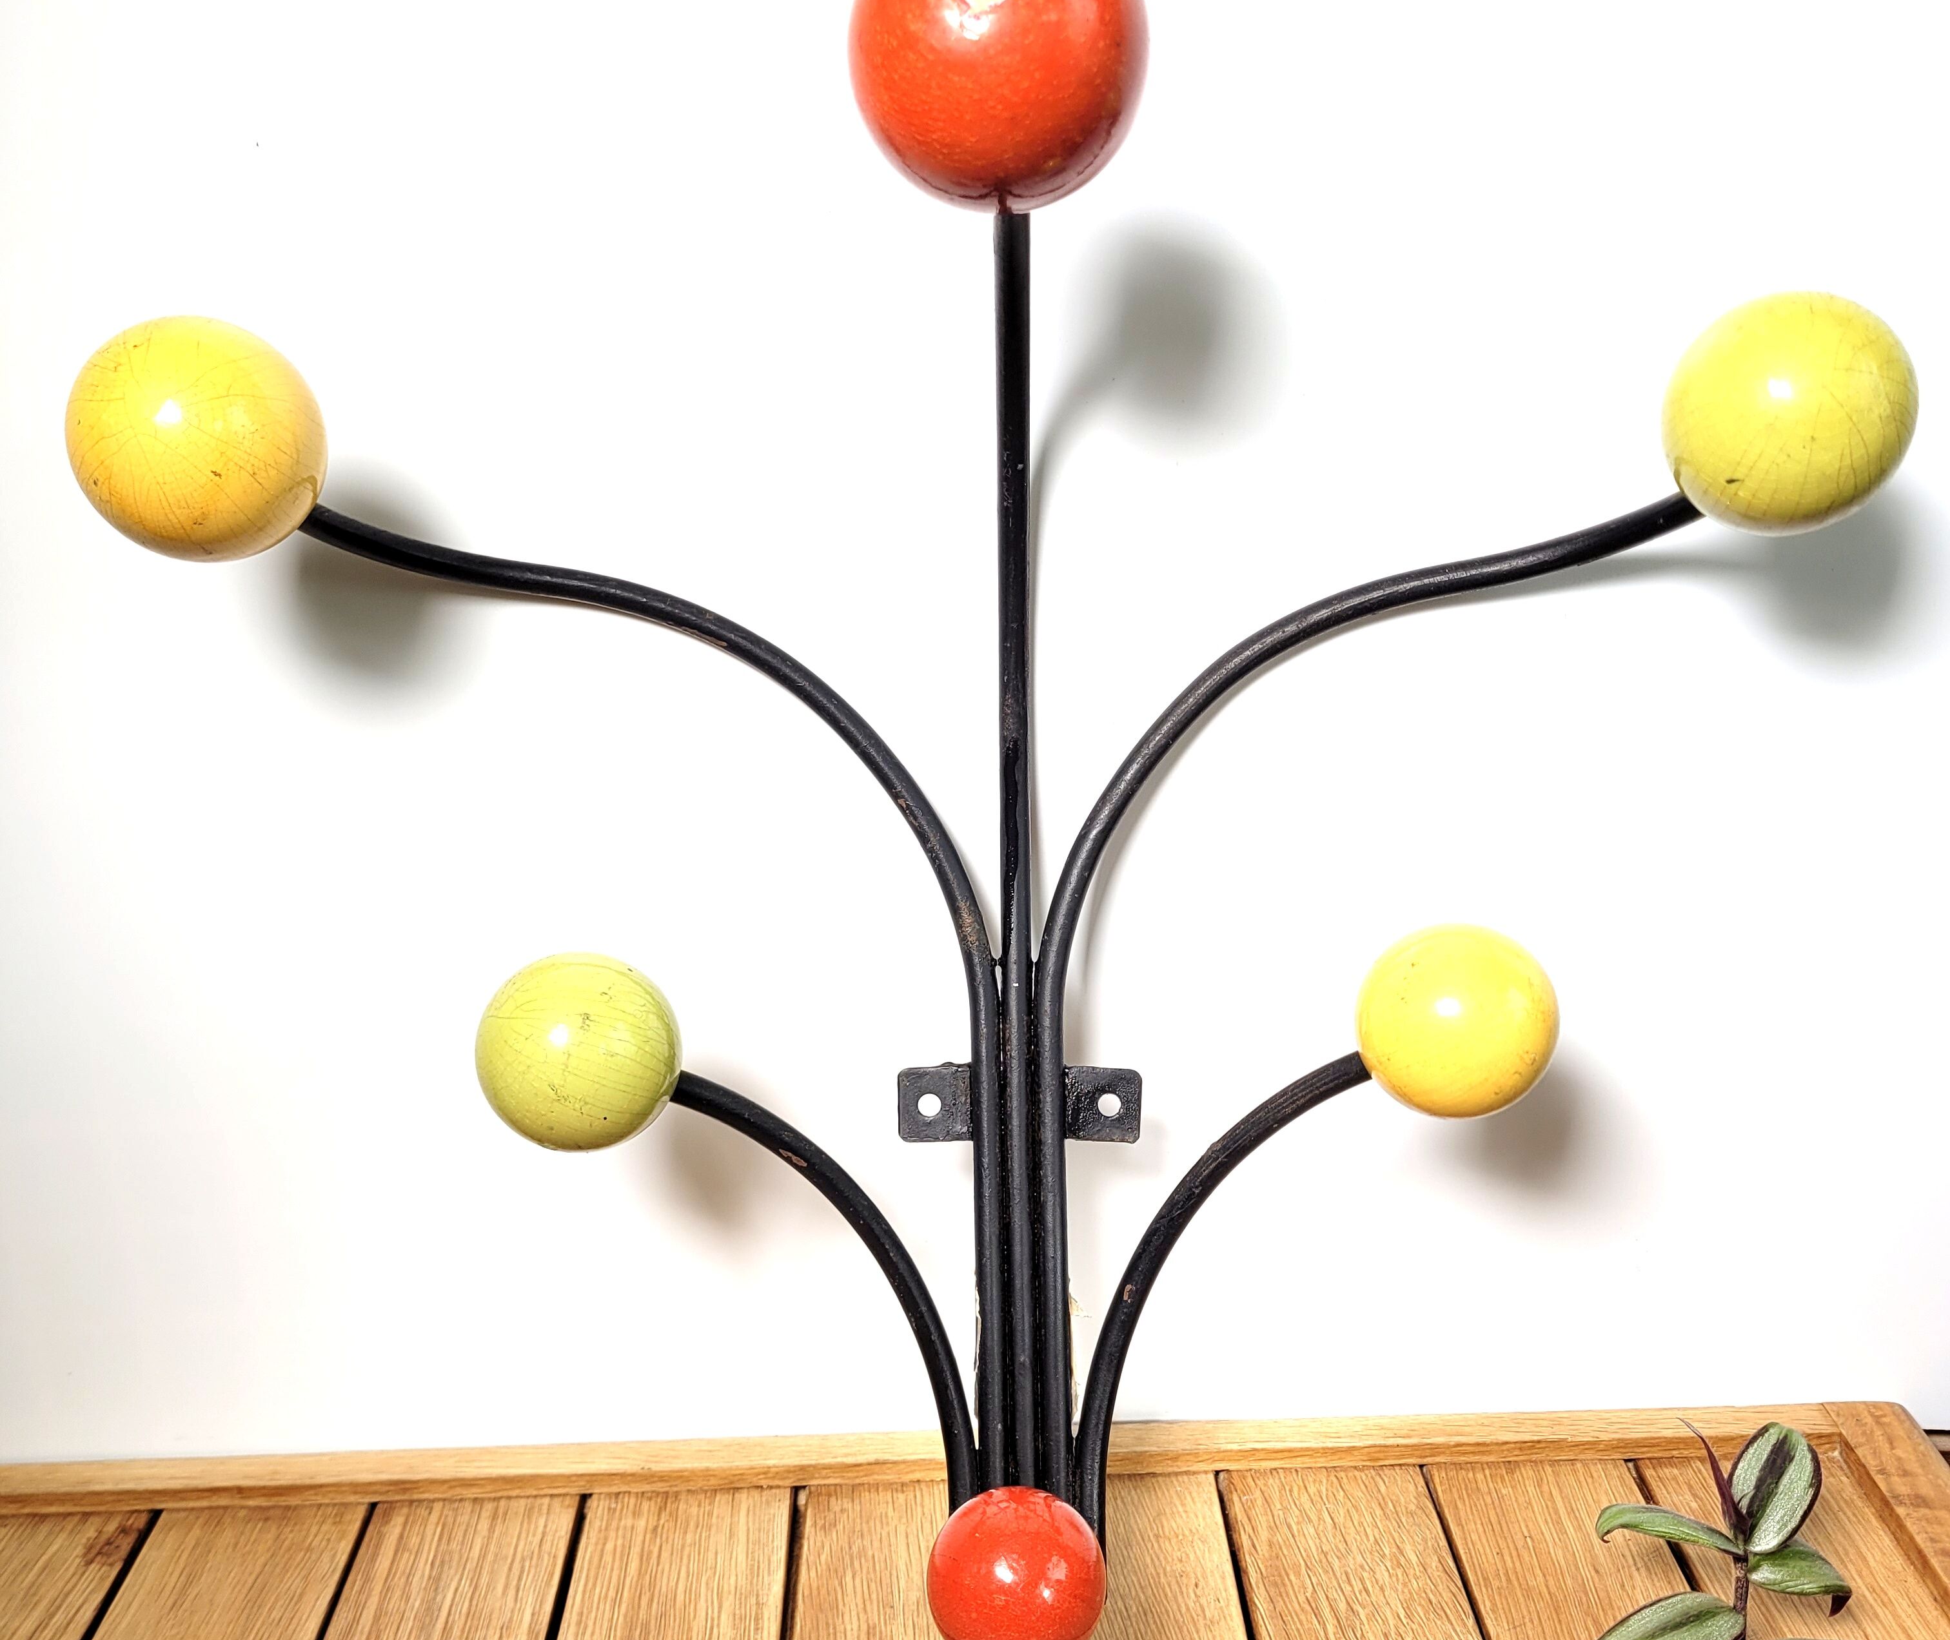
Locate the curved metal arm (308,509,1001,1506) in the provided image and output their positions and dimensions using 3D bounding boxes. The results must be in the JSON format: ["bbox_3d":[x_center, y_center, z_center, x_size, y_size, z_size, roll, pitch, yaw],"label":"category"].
[{"bbox_3d":[-0.081,0.084,0.530,0.180,0.328,0.092,-1,-4,-1],"label":"curved metal arm"}]

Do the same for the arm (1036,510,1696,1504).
[{"bbox_3d":[0.104,0.083,0.534,0.172,0.326,0.094,-1,-4,-1],"label":"arm"}]

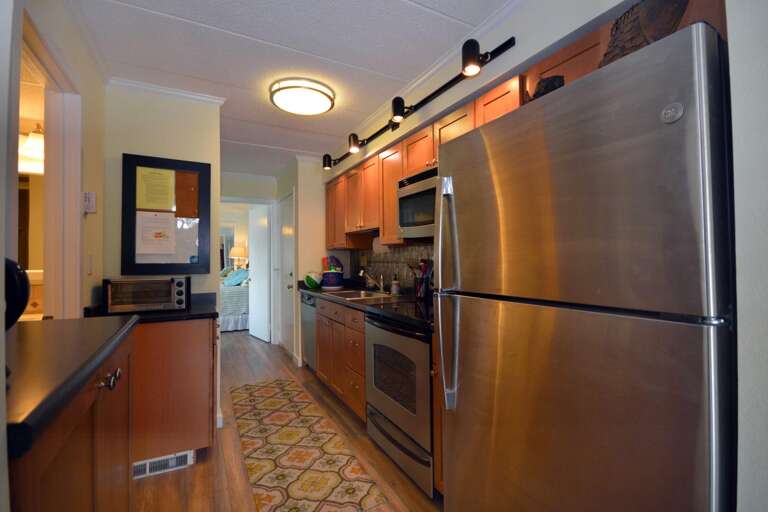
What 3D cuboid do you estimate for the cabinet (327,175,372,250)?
[{"bbox_3d":[-0.394,-0.471,3.857,0.330,0.780,0.580,0,0,-29],"label":"cabinet"}]

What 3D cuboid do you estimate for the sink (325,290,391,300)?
[{"bbox_3d":[-0.259,0.450,3.205,0.470,0.182,0.645,0,-1,-28],"label":"sink"}]

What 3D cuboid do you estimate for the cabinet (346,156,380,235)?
[{"bbox_3d":[-0.081,-0.548,3.312,0.316,0.610,0.762,0,-1,-28],"label":"cabinet"}]

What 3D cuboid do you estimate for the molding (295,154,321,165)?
[{"bbox_3d":[-0.878,-1.128,4.002,0.325,0.065,0.055,0,-1,-28],"label":"molding"}]

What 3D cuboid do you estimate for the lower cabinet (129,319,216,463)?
[{"bbox_3d":[-1.423,0.793,2.177,0.605,0.786,0.402,0,-1,-28],"label":"lower cabinet"}]

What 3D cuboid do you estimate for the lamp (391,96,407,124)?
[{"bbox_3d":[0.096,-0.950,2.215,0.085,0.165,0.080,0,0,-29],"label":"lamp"}]

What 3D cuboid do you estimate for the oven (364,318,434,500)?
[{"bbox_3d":[0.330,0.820,2.234,0.660,0.890,0.756,0,0,-29],"label":"oven"}]

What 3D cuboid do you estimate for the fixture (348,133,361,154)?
[{"bbox_3d":[-0.257,-0.981,2.977,0.095,0.170,0.085,0,-1,-28],"label":"fixture"}]

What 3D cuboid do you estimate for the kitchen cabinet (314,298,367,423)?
[{"bbox_3d":[-0.123,0.788,3.059,0.610,0.771,1.143,0,-1,-28],"label":"kitchen cabinet"}]

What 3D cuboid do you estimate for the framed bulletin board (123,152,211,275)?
[{"bbox_3d":[-1.492,-0.270,2.364,0.520,0.800,0.030,0,0,-29],"label":"framed bulletin board"}]

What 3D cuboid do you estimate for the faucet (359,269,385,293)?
[{"bbox_3d":[-0.117,0.251,3.269,0.260,0.220,0.070,0,-1,-28],"label":"faucet"}]

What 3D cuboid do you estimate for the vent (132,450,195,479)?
[{"bbox_3d":[-1.291,1.224,2.006,0.300,0.092,0.025,0,0,-29],"label":"vent"}]

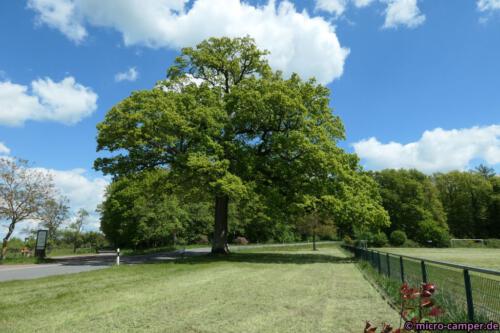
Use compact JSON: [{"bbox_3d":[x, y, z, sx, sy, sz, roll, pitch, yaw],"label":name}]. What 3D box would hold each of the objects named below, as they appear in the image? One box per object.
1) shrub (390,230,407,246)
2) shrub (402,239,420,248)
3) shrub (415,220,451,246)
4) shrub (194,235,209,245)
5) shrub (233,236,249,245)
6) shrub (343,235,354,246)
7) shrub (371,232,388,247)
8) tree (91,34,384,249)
[{"bbox_3d":[41.372,20.198,92.829,4.072,4.628,4.072,-5,-14,23],"label":"shrub"},{"bbox_3d":[44.873,21.325,92.579,4.500,2.572,3.600,-6,-14,25],"label":"shrub"},{"bbox_3d":[52.365,19.262,95.085,8.499,7.553,7.224,-7,-14,28],"label":"shrub"},{"bbox_3d":[-10.236,15.459,70.321,2.924,2.164,2.631,2,-13,-8],"label":"shrub"},{"bbox_3d":[-2.115,16.530,74.181,3.561,1.847,3.026,0,-13,-2],"label":"shrub"},{"bbox_3d":[25.396,19.079,85.907,2.967,3.020,2.670,-4,-13,16],"label":"shrub"},{"bbox_3d":[36.056,20.464,92.770,4.671,4.078,4.204,-5,-13,20],"label":"shrub"},{"bbox_3d":[-0.900,-2.842,36.480,29.500,23.948,27.000,0,-12,0],"label":"tree"}]

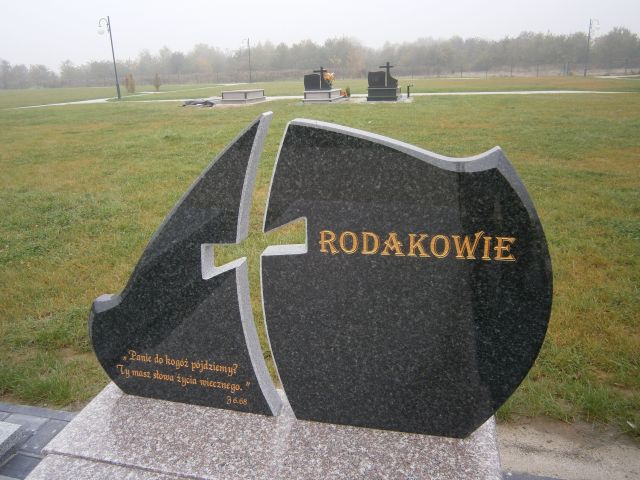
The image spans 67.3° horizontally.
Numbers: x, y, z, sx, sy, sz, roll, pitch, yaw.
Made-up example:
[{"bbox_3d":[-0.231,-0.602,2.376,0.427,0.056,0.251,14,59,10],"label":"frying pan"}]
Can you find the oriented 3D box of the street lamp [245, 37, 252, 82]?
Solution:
[{"bbox_3d":[-8.024,-19.899,53.200,0.800,4.600,0.420,-2,20,1],"label":"street lamp"}]

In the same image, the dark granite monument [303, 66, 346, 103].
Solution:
[{"bbox_3d":[0.218,-7.113,21.883,1.340,1.500,2.200,5,21,18],"label":"dark granite monument"}]

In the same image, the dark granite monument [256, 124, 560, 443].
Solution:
[{"bbox_3d":[0.239,0.142,1.400,0.817,0.968,0.086,3,20,12],"label":"dark granite monument"}]

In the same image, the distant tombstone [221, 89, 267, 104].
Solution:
[{"bbox_3d":[-3.548,-6.843,22.837,1.300,0.570,2.300,5,21,18],"label":"distant tombstone"}]

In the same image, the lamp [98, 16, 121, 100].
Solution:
[{"bbox_3d":[-12.425,-10.753,28.400,0.800,4.650,0.420,-2,20,1],"label":"lamp"}]

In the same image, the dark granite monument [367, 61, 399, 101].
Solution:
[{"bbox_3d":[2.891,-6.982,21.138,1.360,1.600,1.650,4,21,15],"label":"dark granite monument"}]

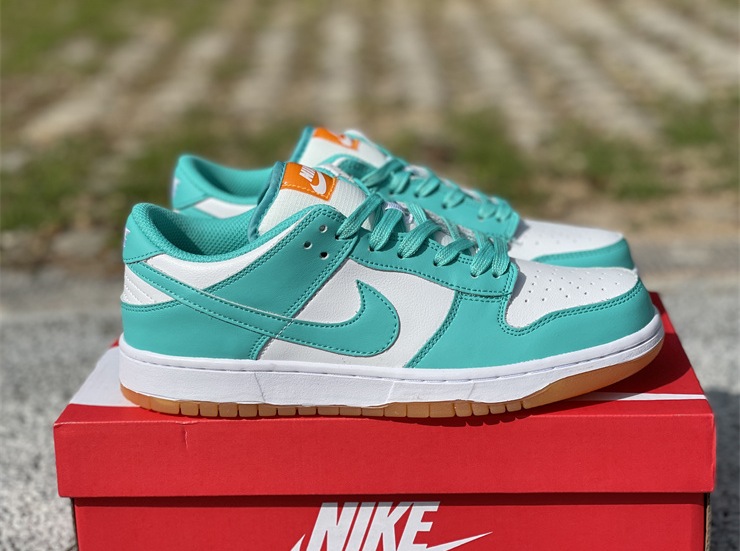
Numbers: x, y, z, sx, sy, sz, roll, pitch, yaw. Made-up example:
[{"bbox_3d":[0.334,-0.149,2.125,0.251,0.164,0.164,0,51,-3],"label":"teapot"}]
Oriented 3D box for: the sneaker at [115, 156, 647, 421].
[{"bbox_3d":[0.010,-0.002,0.744,0.297,0.130,0.107,-1,16,4],"label":"sneaker"}]

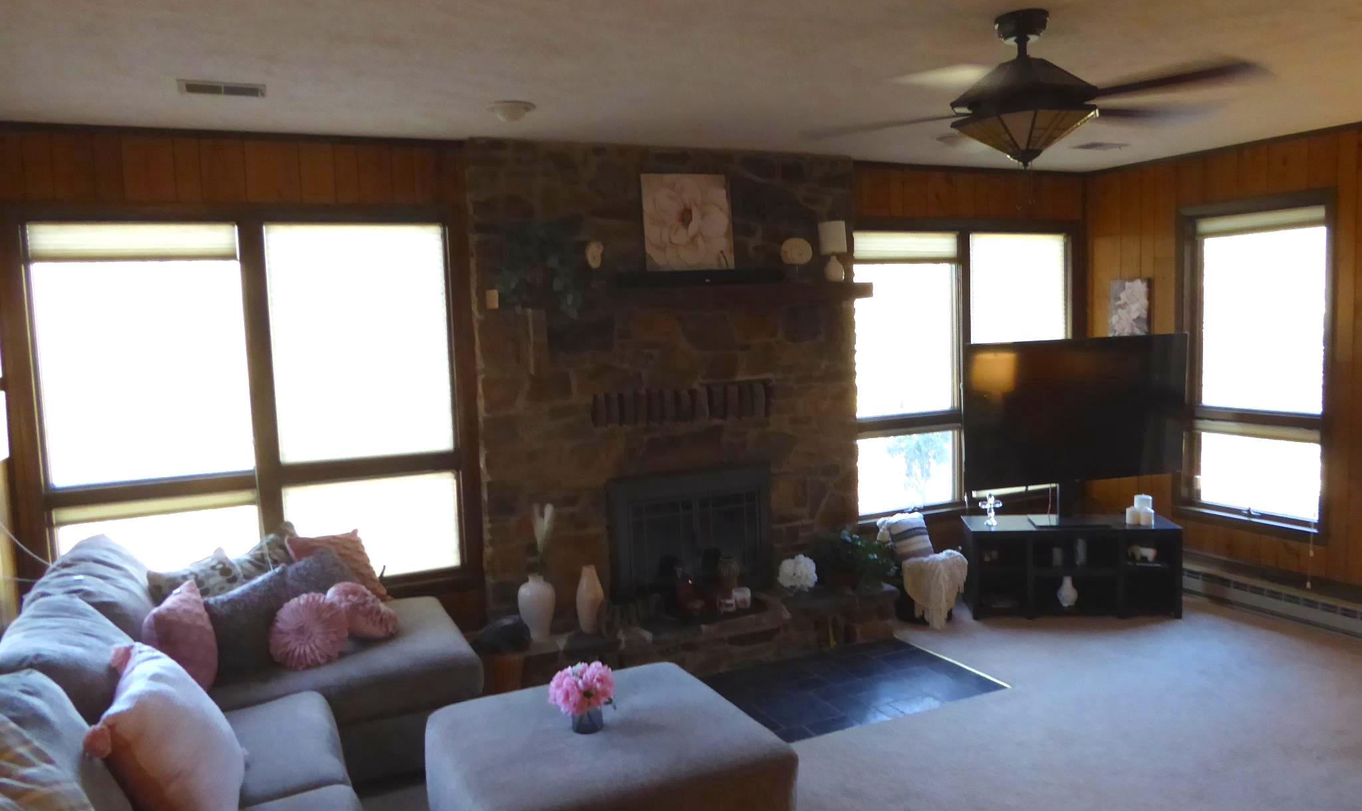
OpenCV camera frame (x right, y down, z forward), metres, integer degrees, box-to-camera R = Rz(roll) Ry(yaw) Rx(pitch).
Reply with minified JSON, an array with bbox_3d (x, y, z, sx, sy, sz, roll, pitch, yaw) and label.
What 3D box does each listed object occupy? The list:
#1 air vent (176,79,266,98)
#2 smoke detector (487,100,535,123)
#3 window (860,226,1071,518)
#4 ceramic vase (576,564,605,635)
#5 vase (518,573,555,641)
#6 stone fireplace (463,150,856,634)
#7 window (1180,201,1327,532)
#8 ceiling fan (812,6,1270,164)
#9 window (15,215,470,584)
[{"bbox_3d":[-1.501,-1.030,3.094,0.263,0.020,0.192,-4,6,-25],"label":"air vent"},{"bbox_3d":[-0.618,-1.071,3.470,0.172,0.058,0.172,-4,6,-25],"label":"smoke detector"},{"bbox_3d":[1.635,-0.213,5.439,1.620,1.590,0.101,-4,6,-25],"label":"window"},{"bbox_3d":[-0.412,0.876,4.261,0.128,0.302,0.128,-4,6,-25],"label":"ceramic vase"},{"bbox_3d":[-0.641,0.885,4.153,0.164,0.281,0.164,-4,6,-25],"label":"vase"},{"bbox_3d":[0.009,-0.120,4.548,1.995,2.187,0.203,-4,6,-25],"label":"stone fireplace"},{"bbox_3d":[2.989,-0.208,4.949,0.101,1.610,0.780,-4,6,-25],"label":"window"},{"bbox_3d":[0.966,-0.881,2.664,1.276,0.407,1.276,-4,6,-25],"label":"ceiling fan"},{"bbox_3d":[-1.698,0.048,3.870,1.585,1.610,0.101,-4,6,-25],"label":"window"}]

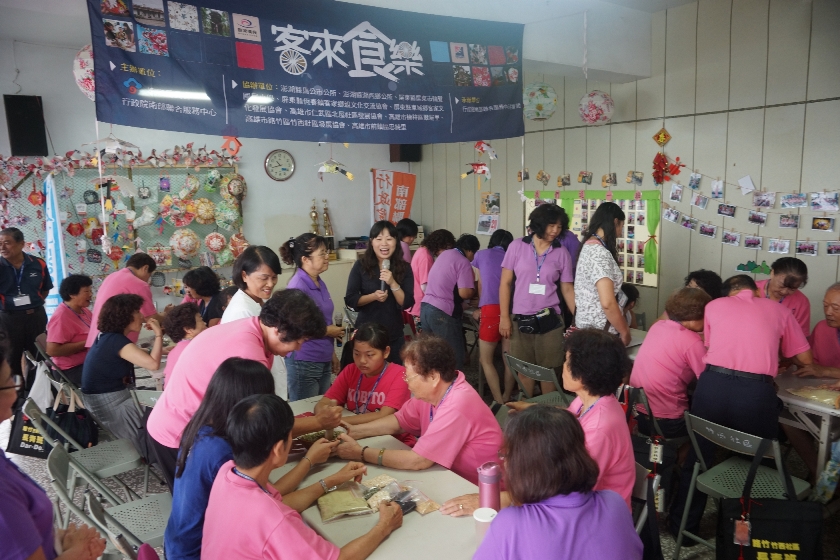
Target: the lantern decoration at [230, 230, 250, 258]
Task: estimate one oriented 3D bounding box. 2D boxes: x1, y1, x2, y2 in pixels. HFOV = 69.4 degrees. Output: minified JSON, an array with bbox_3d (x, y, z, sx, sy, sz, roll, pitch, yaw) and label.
[{"bbox_3d":[-1.826,-0.363,6.207,0.230,0.280,0.180,-8,10,-37],"label":"lantern decoration"}]

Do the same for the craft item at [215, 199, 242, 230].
[{"bbox_3d":[-1.740,-0.602,5.495,0.250,0.280,0.200,-7,10,-36],"label":"craft item"}]

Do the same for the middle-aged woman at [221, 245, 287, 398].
[{"bbox_3d":[-0.770,0.611,3.079,0.360,1.580,0.460,1,10,19],"label":"middle-aged woman"}]

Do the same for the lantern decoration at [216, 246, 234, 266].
[{"bbox_3d":[-1.958,-0.242,6.107,0.190,0.200,0.150,-8,10,-37],"label":"lantern decoration"}]

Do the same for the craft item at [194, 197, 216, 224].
[{"bbox_3d":[-2.117,-0.686,5.987,0.240,0.270,0.170,-8,10,-37],"label":"craft item"}]

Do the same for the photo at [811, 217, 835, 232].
[{"bbox_3d":[3.088,-0.426,4.653,0.012,0.103,0.152,-8,11,-35],"label":"photo"}]

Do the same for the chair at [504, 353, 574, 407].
[{"bbox_3d":[0.870,0.821,3.824,0.500,0.780,0.450,-7,10,-36],"label":"chair"}]

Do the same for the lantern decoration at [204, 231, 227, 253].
[{"bbox_3d":[-1.849,-0.335,5.483,0.190,0.190,0.150,-7,10,-36],"label":"lantern decoration"}]

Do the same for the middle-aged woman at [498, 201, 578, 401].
[{"bbox_3d":[0.825,0.292,4.165,0.520,1.609,0.310,0,8,7],"label":"middle-aged woman"}]

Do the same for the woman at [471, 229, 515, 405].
[{"bbox_3d":[0.643,0.315,4.969,0.400,1.458,0.440,-6,10,-24],"label":"woman"}]

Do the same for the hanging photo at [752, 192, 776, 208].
[{"bbox_3d":[2.829,-0.652,4.977,0.015,0.120,0.165,-8,11,-35],"label":"hanging photo"}]

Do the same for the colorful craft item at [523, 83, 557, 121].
[{"bbox_3d":[0.922,-1.377,4.680,0.290,0.290,0.290,-1,8,0],"label":"colorful craft item"}]

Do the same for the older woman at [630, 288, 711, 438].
[{"bbox_3d":[1.580,0.655,3.520,0.750,1.200,0.520,-10,13,-42],"label":"older woman"}]

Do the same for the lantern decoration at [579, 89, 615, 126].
[{"bbox_3d":[1.437,-1.405,4.940,0.290,0.280,0.290,-8,10,-37],"label":"lantern decoration"}]

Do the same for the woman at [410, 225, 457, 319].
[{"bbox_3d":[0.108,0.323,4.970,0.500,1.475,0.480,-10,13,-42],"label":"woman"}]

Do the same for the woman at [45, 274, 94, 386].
[{"bbox_3d":[-2.460,0.577,4.700,0.740,1.230,0.520,-4,9,-17],"label":"woman"}]

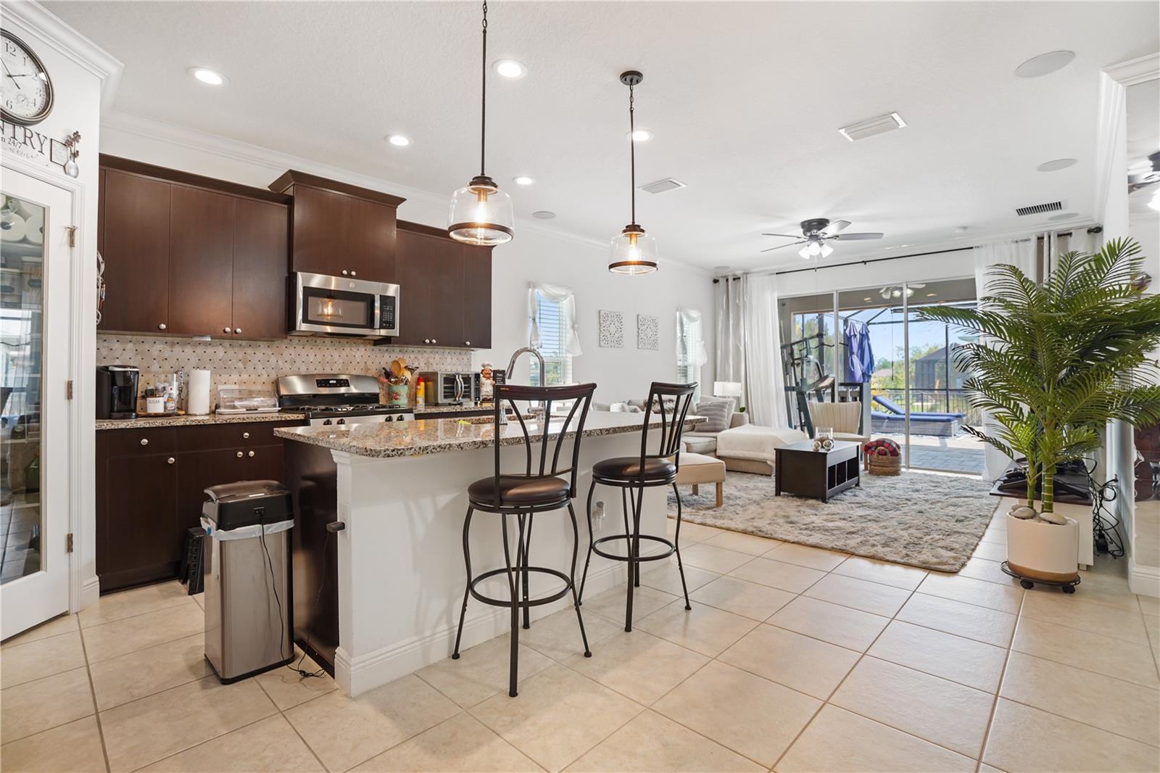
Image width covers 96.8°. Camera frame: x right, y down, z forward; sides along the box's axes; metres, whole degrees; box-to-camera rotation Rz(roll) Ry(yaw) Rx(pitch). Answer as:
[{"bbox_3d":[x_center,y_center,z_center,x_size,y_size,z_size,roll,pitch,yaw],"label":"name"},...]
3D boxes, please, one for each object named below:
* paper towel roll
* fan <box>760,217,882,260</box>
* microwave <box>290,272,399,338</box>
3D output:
[{"bbox_3d":[-2.470,0.045,3.330,0.122,0.293,0.122,0,0,44],"label":"paper towel roll"},{"bbox_3d":[2.557,-1.585,5.577,1.290,0.405,1.290,0,0,44],"label":"fan"},{"bbox_3d":[-1.859,-0.598,4.004,0.410,0.415,0.757,0,0,44],"label":"microwave"}]

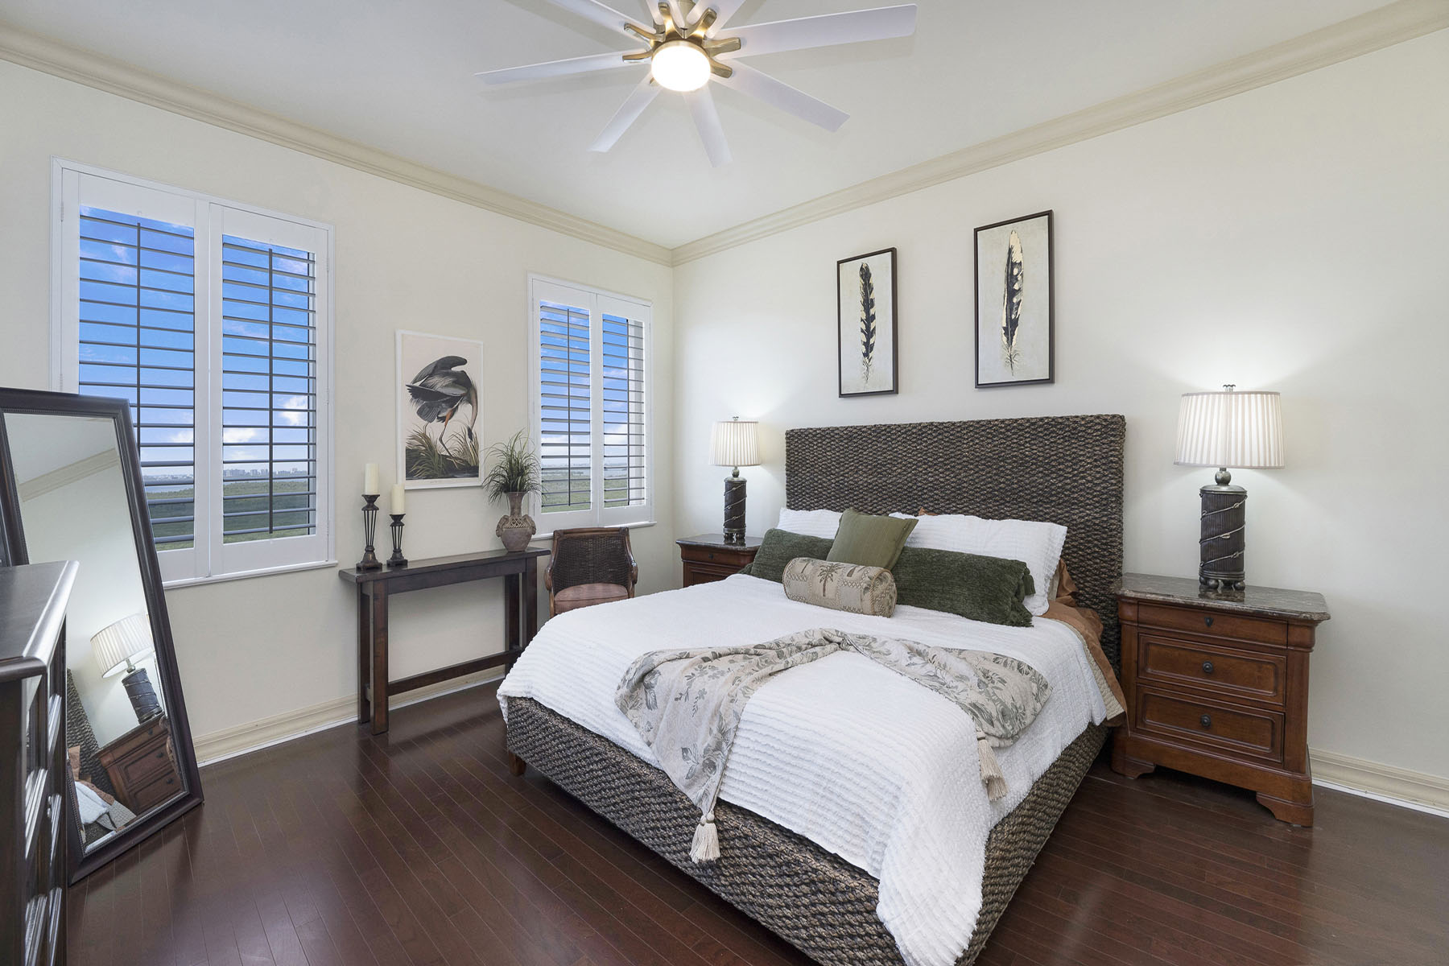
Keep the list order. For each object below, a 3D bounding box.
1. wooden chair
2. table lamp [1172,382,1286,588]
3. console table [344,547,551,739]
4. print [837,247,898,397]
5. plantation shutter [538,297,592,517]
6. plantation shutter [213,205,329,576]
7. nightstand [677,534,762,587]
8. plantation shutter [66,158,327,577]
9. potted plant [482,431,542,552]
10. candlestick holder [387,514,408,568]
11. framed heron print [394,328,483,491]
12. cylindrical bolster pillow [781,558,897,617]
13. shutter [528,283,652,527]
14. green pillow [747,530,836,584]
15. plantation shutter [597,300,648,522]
[{"bbox_3d":[-0.928,0.849,3.949,0.614,0.926,0.614,-1,3,-18],"label":"wooden chair"},{"bbox_3d":[2.226,0.023,2.501,0.370,0.904,0.370,2,4,41],"label":"table lamp"},{"bbox_3d":[-1.636,0.911,3.487,0.292,0.856,1.126,2,4,41],"label":"console table"},{"bbox_3d":[0.920,-1.010,3.606,0.400,0.890,0.040,1,3,40],"label":"print"},{"bbox_3d":[-1.186,-0.549,4.183,0.040,1.670,0.508,2,4,41],"label":"plantation shutter"},{"bbox_3d":[-2.327,-0.458,2.898,0.040,1.781,0.471,2,4,41],"label":"plantation shutter"},{"bbox_3d":[0.067,0.827,4.103,0.650,0.790,0.470,1,3,40],"label":"nightstand"},{"bbox_3d":[-2.332,-0.420,2.590,0.070,1.730,0.930,1,3,43],"label":"plantation shutter"},{"bbox_3d":[-1.295,0.052,3.484,0.360,0.760,0.360,1,3,43],"label":"potted plant"},{"bbox_3d":[-1.865,0.325,3.208,0.083,0.295,0.083,2,4,41],"label":"candlestick holder"},{"bbox_3d":[-1.648,-0.413,3.321,0.030,0.885,0.480,1,3,43],"label":"framed heron print"},{"bbox_3d":[0.536,0.485,2.683,0.500,0.215,0.215,1,3,44],"label":"cylindrical bolster pillow"},{"bbox_3d":[-0.921,-0.524,4.095,0.070,1.730,1.020,1,3,43],"label":"shutter"},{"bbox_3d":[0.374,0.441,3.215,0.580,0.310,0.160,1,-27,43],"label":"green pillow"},{"bbox_3d":[-0.822,-0.561,4.593,0.040,1.780,0.526,2,4,41],"label":"plantation shutter"}]

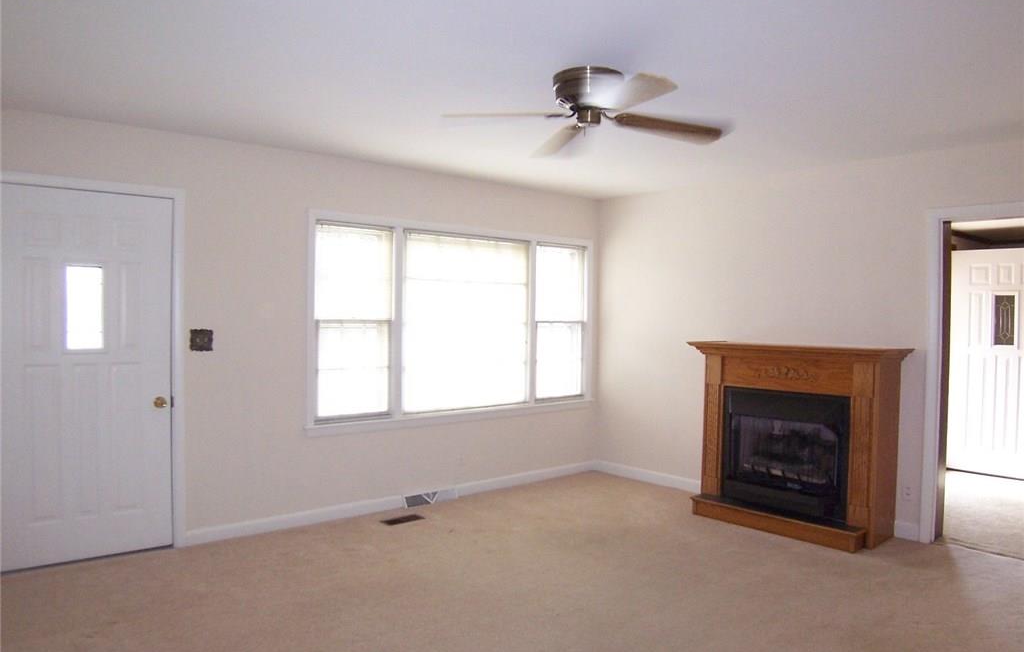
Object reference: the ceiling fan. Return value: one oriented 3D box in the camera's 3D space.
[{"bbox_3d":[0.322,-0.954,2.921,1.270,0.260,1.270,1,1,-6],"label":"ceiling fan"}]

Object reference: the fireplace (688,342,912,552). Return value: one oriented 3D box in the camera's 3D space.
[{"bbox_3d":[1.835,0.725,4.457,0.520,1.200,1.370,0,1,-40],"label":"fireplace"}]

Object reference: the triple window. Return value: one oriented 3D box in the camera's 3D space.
[{"bbox_3d":[-0.307,-0.052,5.230,2.620,1.390,0.100,0,1,-40],"label":"triple window"}]

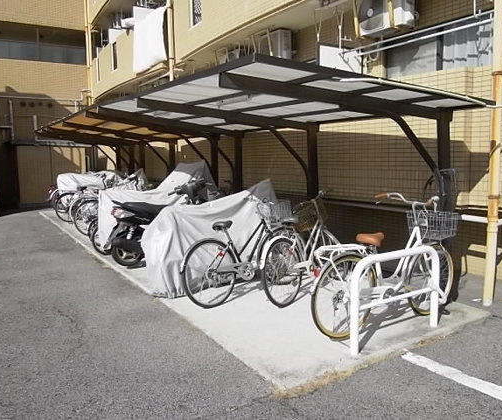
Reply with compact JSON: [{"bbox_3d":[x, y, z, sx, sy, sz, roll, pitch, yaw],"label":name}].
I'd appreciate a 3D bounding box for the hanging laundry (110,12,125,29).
[{"bbox_3d":[-4.485,-6.333,14.675,0.400,0.700,0.600,-5,8,-34],"label":"hanging laundry"}]

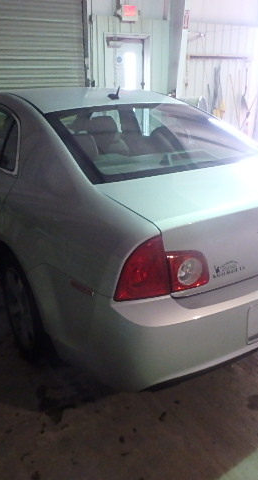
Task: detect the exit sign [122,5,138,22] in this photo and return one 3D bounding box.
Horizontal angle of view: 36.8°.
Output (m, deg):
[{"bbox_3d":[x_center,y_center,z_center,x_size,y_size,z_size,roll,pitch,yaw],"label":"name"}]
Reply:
[{"bbox_3d":[0.014,-3.997,6.853,0.320,0.250,0.070,-13,26,-27],"label":"exit sign"}]

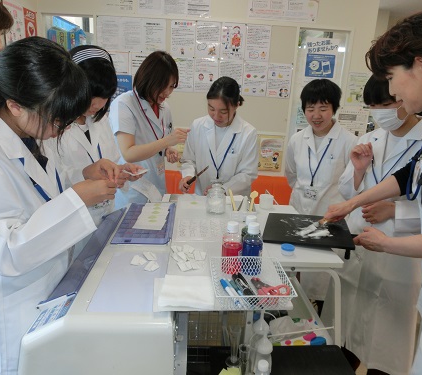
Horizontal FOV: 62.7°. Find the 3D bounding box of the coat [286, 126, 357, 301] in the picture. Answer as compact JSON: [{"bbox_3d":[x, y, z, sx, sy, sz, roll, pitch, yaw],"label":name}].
[{"bbox_3d":[0.543,0.149,1.806,0.400,0.950,0.280,9,16,23],"label":"coat"}]

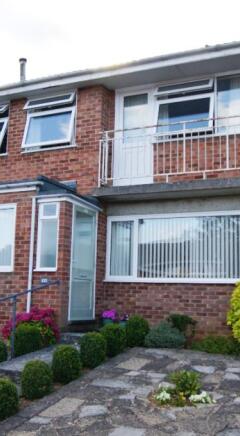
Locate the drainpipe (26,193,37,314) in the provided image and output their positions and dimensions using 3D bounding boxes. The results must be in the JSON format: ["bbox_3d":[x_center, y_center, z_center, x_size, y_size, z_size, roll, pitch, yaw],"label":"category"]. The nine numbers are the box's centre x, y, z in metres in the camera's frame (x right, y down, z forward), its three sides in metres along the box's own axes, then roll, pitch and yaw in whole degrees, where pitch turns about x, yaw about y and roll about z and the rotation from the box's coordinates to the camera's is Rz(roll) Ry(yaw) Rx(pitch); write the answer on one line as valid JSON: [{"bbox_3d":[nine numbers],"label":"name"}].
[{"bbox_3d":[-1.505,0.820,8.304,0.068,2.350,0.068,-2,-9,24],"label":"drainpipe"}]

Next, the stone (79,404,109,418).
[{"bbox_3d":[-0.289,2.178,5.478,0.295,0.040,0.360,-2,-1,2],"label":"stone"}]

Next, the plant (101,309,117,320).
[{"bbox_3d":[-0.213,1.790,9.119,0.300,0.220,0.280,-3,-9,25],"label":"plant"}]

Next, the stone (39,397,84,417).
[{"bbox_3d":[-0.631,2.212,5.658,0.340,0.050,0.569,-2,-1,21],"label":"stone"}]

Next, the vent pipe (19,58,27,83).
[{"bbox_3d":[-2.077,-3.110,10.453,0.155,0.620,0.155,1,-9,0],"label":"vent pipe"}]

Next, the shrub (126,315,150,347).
[{"bbox_3d":[0.335,1.993,8.758,0.420,0.510,0.420,1,-9,0],"label":"shrub"}]

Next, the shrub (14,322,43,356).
[{"bbox_3d":[-1.405,1.877,7.520,0.430,0.520,0.430,1,-8,0],"label":"shrub"}]

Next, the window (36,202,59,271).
[{"bbox_3d":[-1.204,0.319,8.334,0.420,1.180,0.090,-2,-9,24],"label":"window"}]

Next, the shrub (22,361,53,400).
[{"bbox_3d":[-1.038,1.997,6.173,0.400,0.440,0.400,1,-9,0],"label":"shrub"}]

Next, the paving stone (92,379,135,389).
[{"bbox_3d":[-0.090,2.235,6.640,0.600,0.040,0.230,0,-1,14],"label":"paving stone"}]

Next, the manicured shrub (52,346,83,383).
[{"bbox_3d":[-0.718,1.988,6.726,0.405,0.480,0.405,1,-8,0],"label":"manicured shrub"}]

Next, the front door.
[{"bbox_3d":[-0.668,0.851,9.172,0.100,2.060,0.930,-3,-9,25],"label":"front door"}]

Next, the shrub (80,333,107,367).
[{"bbox_3d":[-0.384,1.957,7.261,0.382,0.502,0.382,1,-8,0],"label":"shrub"}]

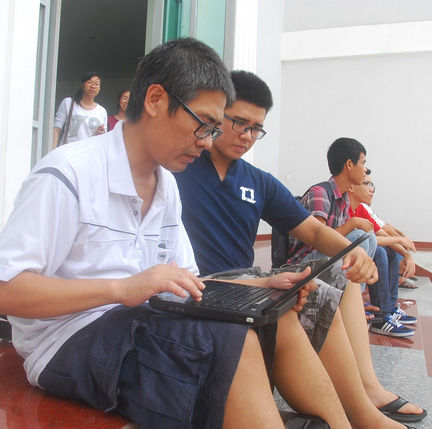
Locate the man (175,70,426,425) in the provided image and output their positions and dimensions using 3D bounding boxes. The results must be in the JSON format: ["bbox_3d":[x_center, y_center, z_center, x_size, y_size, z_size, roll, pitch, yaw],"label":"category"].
[{"bbox_3d":[0.270,0.118,1.440,0.700,1.040,0.580,2,-2,33],"label":"man"}]

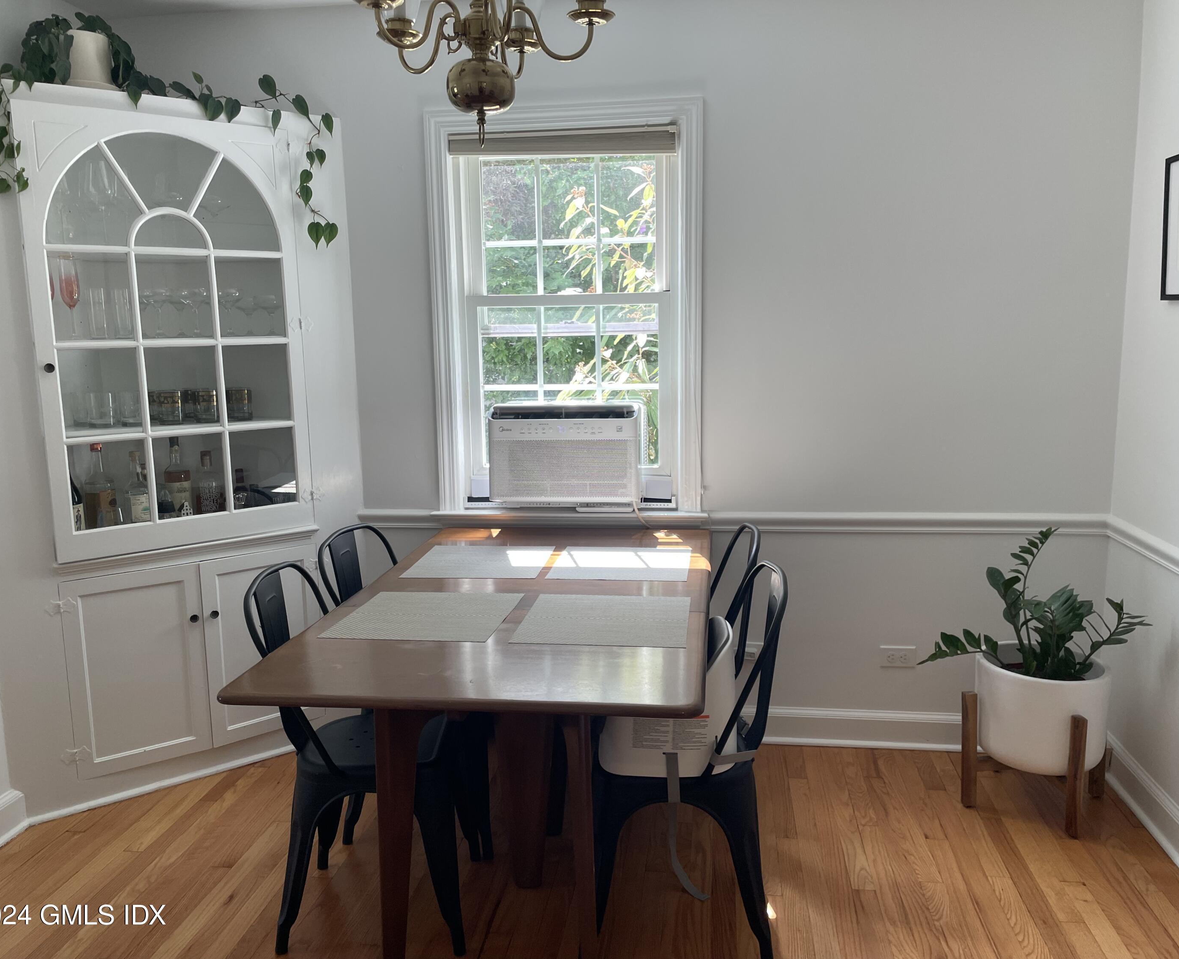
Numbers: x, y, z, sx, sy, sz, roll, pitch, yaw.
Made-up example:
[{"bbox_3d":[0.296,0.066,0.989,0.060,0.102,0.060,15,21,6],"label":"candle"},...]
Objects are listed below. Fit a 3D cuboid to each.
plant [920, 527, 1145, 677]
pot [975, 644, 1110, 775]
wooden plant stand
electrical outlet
[{"bbox_3d":[1.238,0.351,2.692,0.600,0.450,0.430,0,9,8],"label":"plant"},{"bbox_3d":[1.285,0.656,2.751,0.344,0.288,0.344,0,9,8],"label":"pot"},{"bbox_3d":[1.286,0.764,2.768,0.330,0.340,0.330,6,11,38],"label":"wooden plant stand"},{"bbox_3d":[1.001,0.575,3.115,0.115,0.071,0.008,0,9,8],"label":"electrical outlet"}]

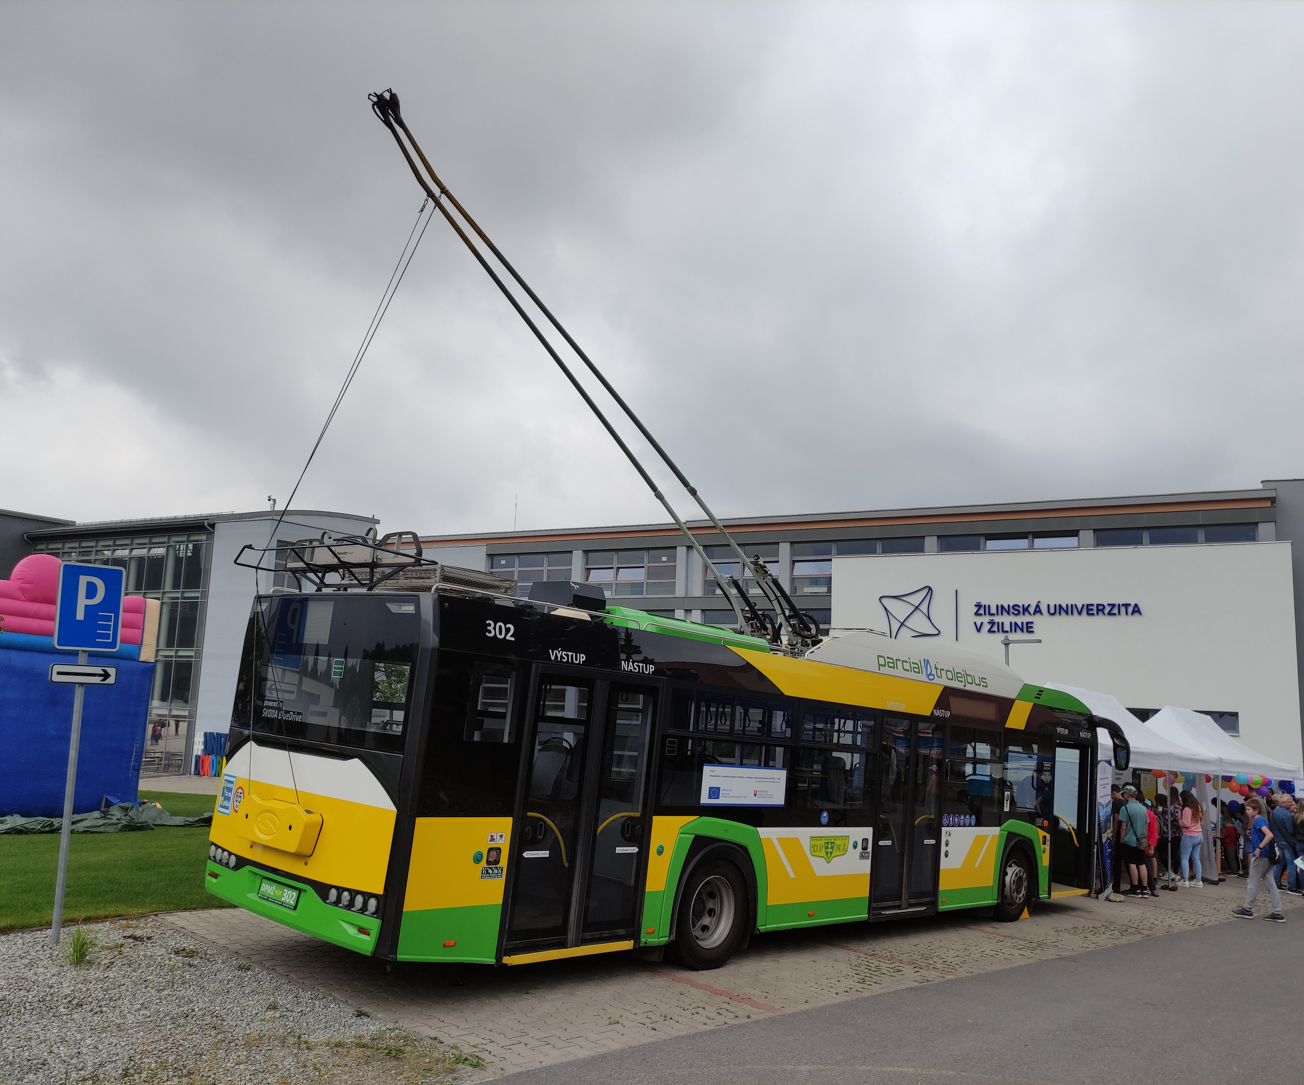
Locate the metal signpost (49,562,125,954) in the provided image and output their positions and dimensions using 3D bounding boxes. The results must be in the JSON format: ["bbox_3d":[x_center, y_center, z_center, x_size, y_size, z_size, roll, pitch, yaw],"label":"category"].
[{"bbox_3d":[-4.529,1.622,8.199,0.500,2.943,0.090,4,-8,-21],"label":"metal signpost"}]

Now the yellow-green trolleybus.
[{"bbox_3d":[1.491,2.443,11.443,2.600,3.280,12.000,-3,-13,43],"label":"yellow-green trolleybus"}]

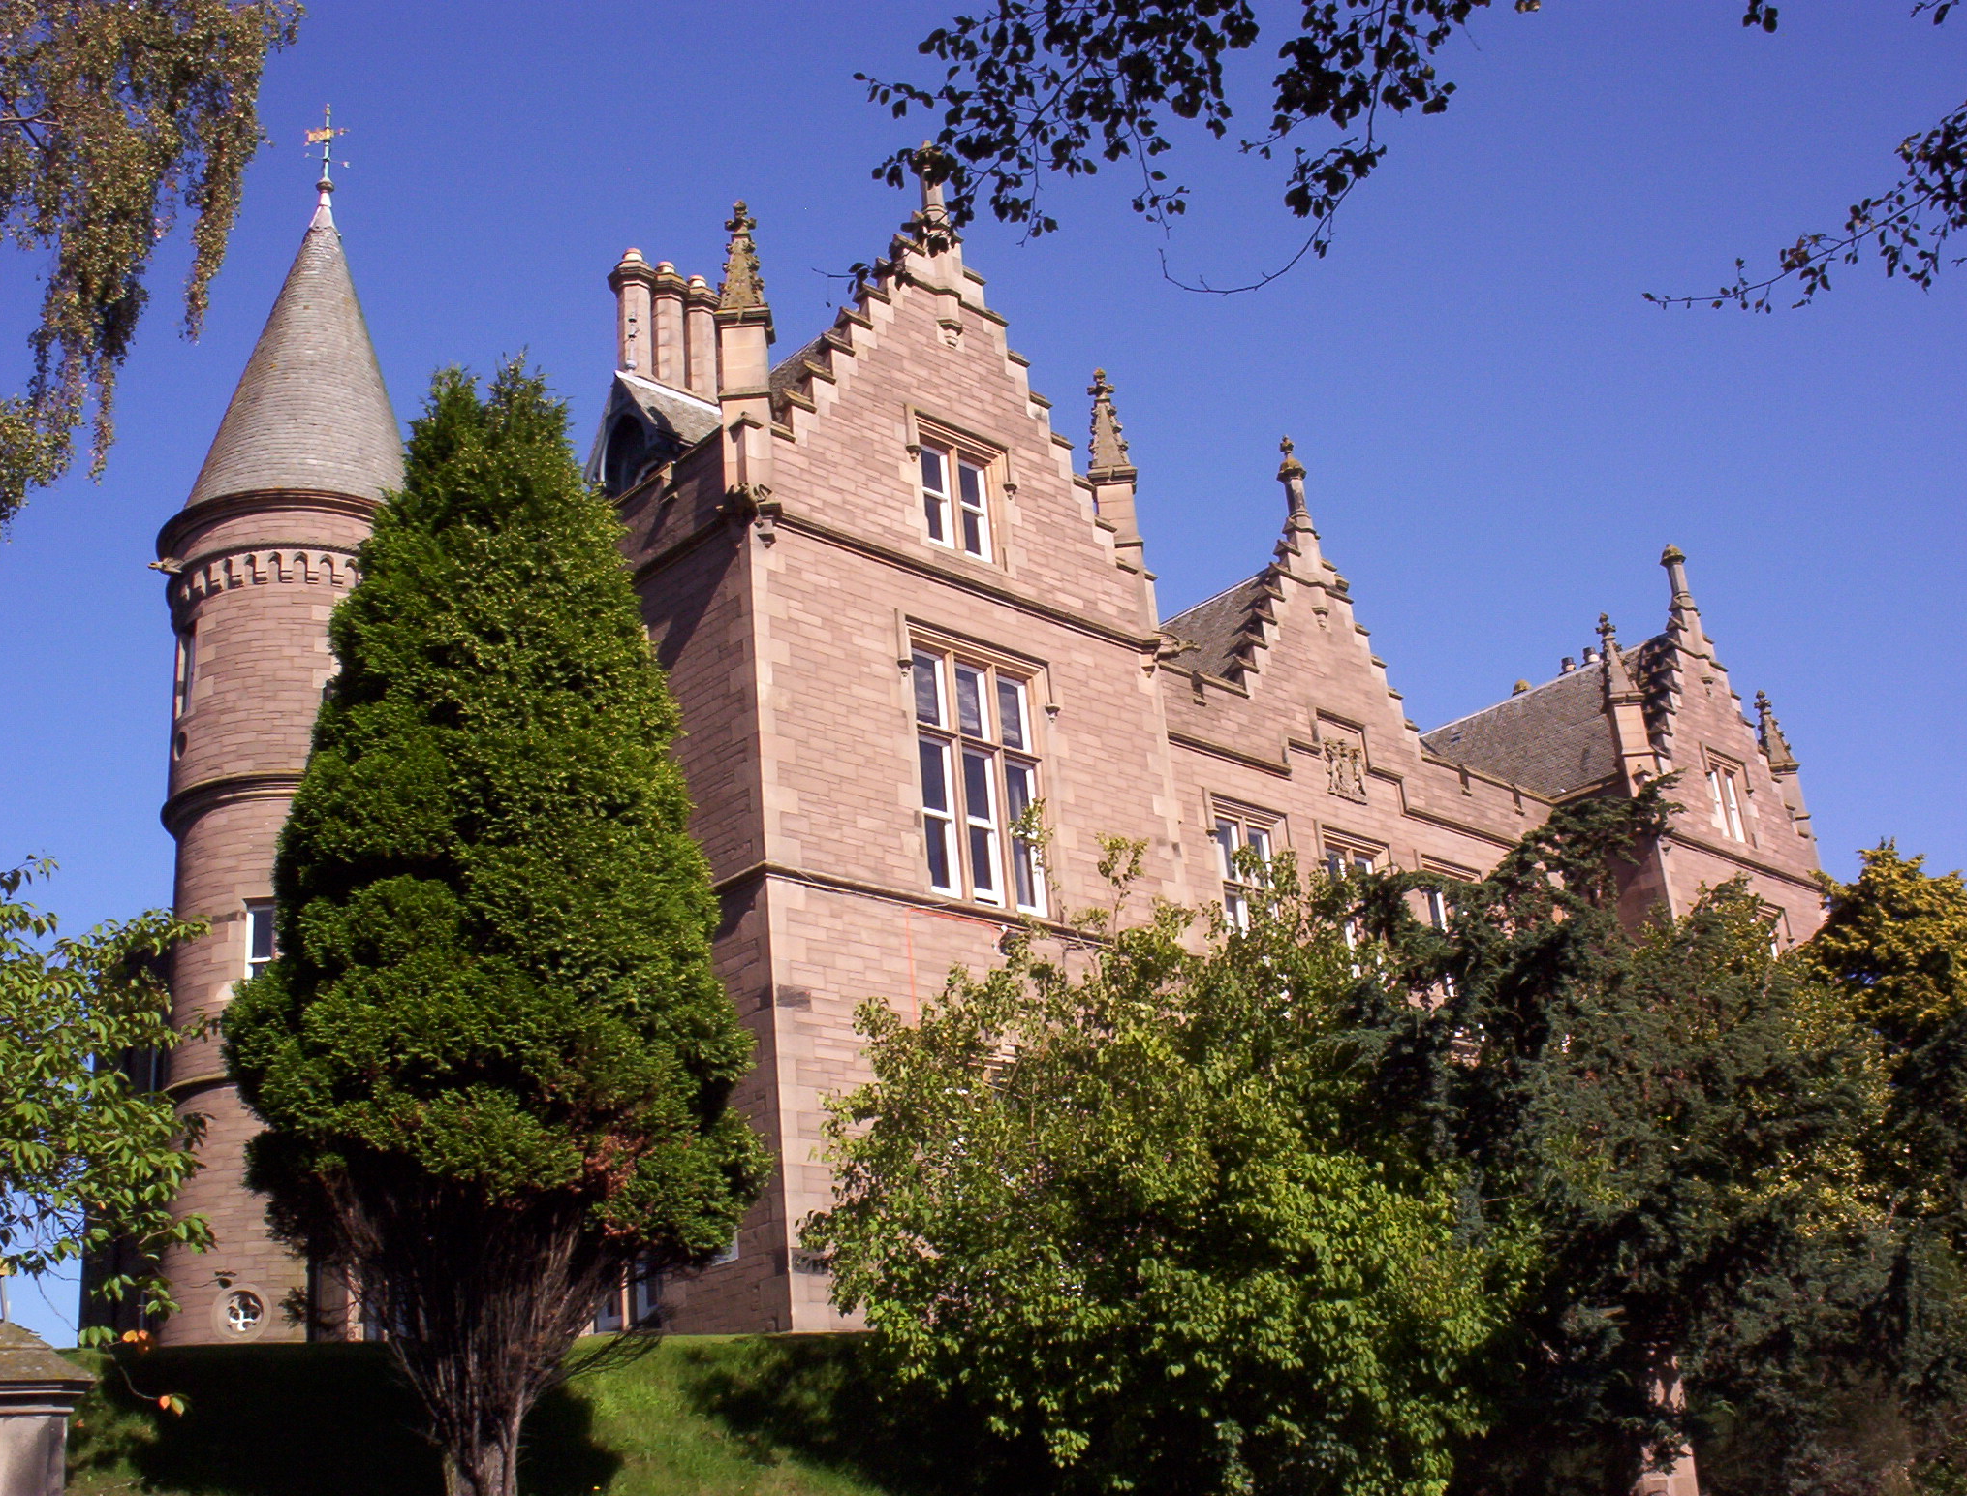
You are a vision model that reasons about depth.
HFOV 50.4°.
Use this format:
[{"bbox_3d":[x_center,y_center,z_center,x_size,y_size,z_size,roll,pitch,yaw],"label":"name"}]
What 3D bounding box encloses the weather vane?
[{"bbox_3d":[-12.353,-11.311,39.318,0.836,2.024,0.572,-7,-22,4],"label":"weather vane"}]

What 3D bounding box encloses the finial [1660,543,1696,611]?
[{"bbox_3d":[15.160,-3.739,45.725,0.583,1.590,0.583,16,-30,-42],"label":"finial"}]

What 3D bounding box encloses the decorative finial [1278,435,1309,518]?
[{"bbox_3d":[5.837,-5.143,39.521,0.550,1.775,0.550,16,-30,-42],"label":"decorative finial"}]

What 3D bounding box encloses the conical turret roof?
[{"bbox_3d":[-11.929,-6.788,37.467,4.532,7.656,4.532,2,-23,-18],"label":"conical turret roof"}]

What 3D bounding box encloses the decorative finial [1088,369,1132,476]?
[{"bbox_3d":[1.859,-5.079,32.333,0.583,1.828,0.583,-5,-22,-1],"label":"decorative finial"}]

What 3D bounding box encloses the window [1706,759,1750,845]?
[{"bbox_3d":[15.621,1.183,43.643,1.298,1.562,0.220,16,-30,-42],"label":"window"}]

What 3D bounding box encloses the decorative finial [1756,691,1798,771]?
[{"bbox_3d":[17.792,-0.421,47.004,0.583,1.938,0.583,-5,-22,-1],"label":"decorative finial"}]

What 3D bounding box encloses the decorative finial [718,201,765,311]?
[{"bbox_3d":[-3.217,-6.532,27.643,0.583,1.725,0.583,-5,-22,-1],"label":"decorative finial"}]

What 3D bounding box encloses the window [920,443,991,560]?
[{"bbox_3d":[-0.320,-3.396,28.923,1.298,1.562,0.220,16,-30,-42],"label":"window"}]

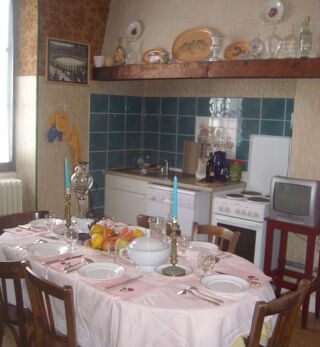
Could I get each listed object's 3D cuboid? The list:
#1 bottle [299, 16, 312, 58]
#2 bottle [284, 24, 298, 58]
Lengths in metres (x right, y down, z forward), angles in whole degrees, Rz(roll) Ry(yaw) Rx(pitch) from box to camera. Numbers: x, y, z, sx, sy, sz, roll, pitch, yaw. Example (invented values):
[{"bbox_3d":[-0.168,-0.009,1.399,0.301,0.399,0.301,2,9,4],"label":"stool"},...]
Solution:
[{"bbox_3d":[0.986,-0.917,2.904,0.078,0.289,0.078,9,11,41],"label":"bottle"},{"bbox_3d":[0.997,-0.994,3.279,0.095,0.261,0.095,8,10,38],"label":"bottle"}]

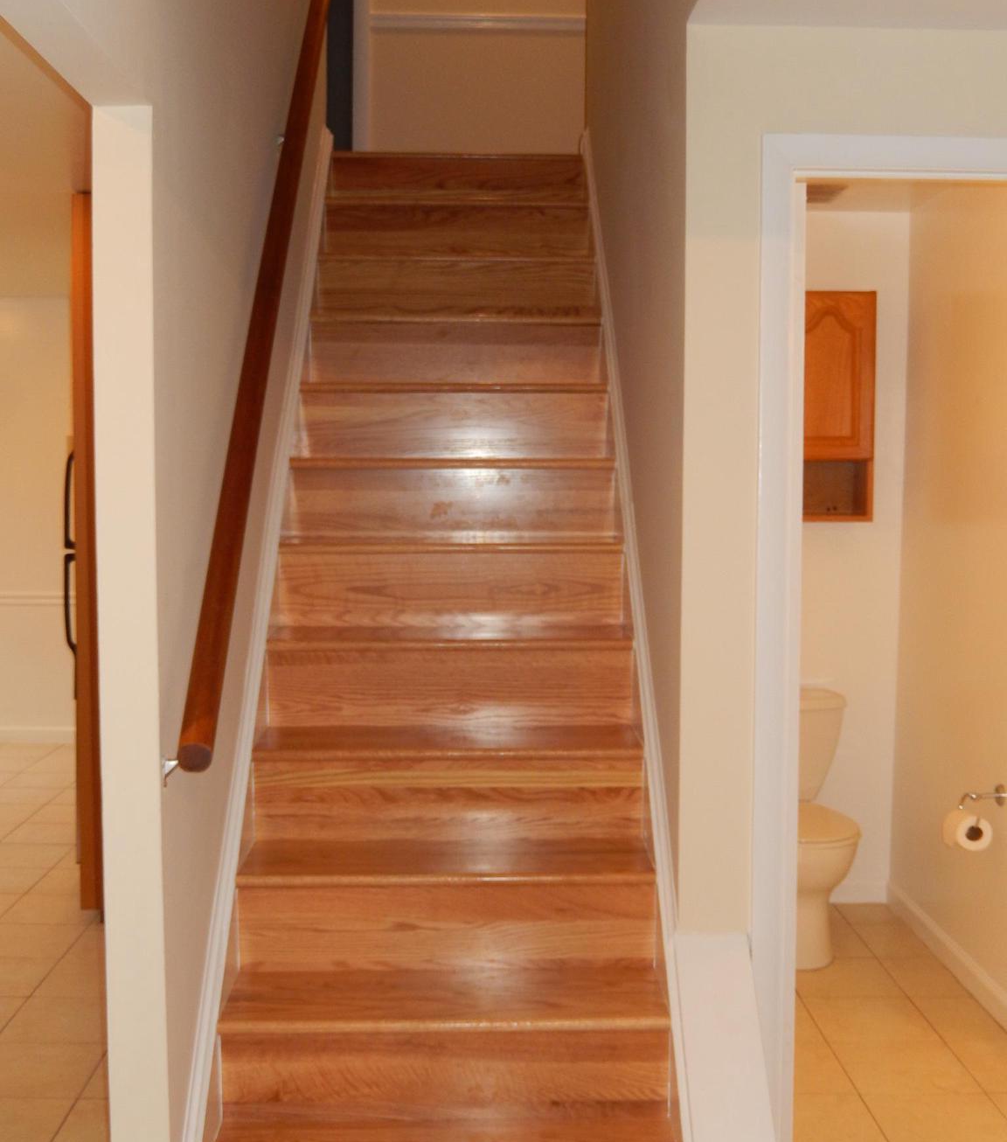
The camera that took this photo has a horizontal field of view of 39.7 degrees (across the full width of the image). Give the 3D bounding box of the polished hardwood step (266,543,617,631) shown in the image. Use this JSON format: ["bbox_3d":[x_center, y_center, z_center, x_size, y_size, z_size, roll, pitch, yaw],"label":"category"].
[{"bbox_3d":[-0.132,0.030,3.676,0.869,0.214,0.264,0,4,-1],"label":"polished hardwood step"}]

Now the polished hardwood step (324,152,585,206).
[{"bbox_3d":[-0.157,-1.356,4.968,0.869,0.214,0.264,0,4,-1],"label":"polished hardwood step"}]

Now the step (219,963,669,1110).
[{"bbox_3d":[-0.115,0.955,2.818,0.873,0.215,0.245,0,4,-1],"label":"step"}]

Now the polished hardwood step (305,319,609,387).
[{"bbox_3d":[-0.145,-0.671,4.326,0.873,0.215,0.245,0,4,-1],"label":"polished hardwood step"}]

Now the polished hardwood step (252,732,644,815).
[{"bbox_3d":[-0.124,0.490,3.249,0.873,0.215,0.245,0,4,-1],"label":"polished hardwood step"}]

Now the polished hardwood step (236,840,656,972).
[{"bbox_3d":[-0.120,0.723,3.029,0.869,0.214,0.264,0,4,-1],"label":"polished hardwood step"}]

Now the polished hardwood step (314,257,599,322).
[{"bbox_3d":[-0.148,-0.894,4.537,0.869,0.214,0.264,0,4,-1],"label":"polished hardwood step"}]

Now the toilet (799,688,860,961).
[{"bbox_3d":[0.900,0.780,4.342,0.440,0.752,0.680,0,4,-1],"label":"toilet"}]

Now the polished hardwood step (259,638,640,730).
[{"bbox_3d":[-0.128,0.261,3.460,0.869,0.214,0.264,0,4,-1],"label":"polished hardwood step"}]

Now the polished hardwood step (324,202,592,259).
[{"bbox_3d":[-0.152,-1.125,4.753,0.869,0.214,0.264,0,4,-1],"label":"polished hardwood step"}]

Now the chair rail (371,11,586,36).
[{"bbox_3d":[-0.107,-2.337,5.960,0.918,0.072,0.025,0,4,-1],"label":"chair rail"}]

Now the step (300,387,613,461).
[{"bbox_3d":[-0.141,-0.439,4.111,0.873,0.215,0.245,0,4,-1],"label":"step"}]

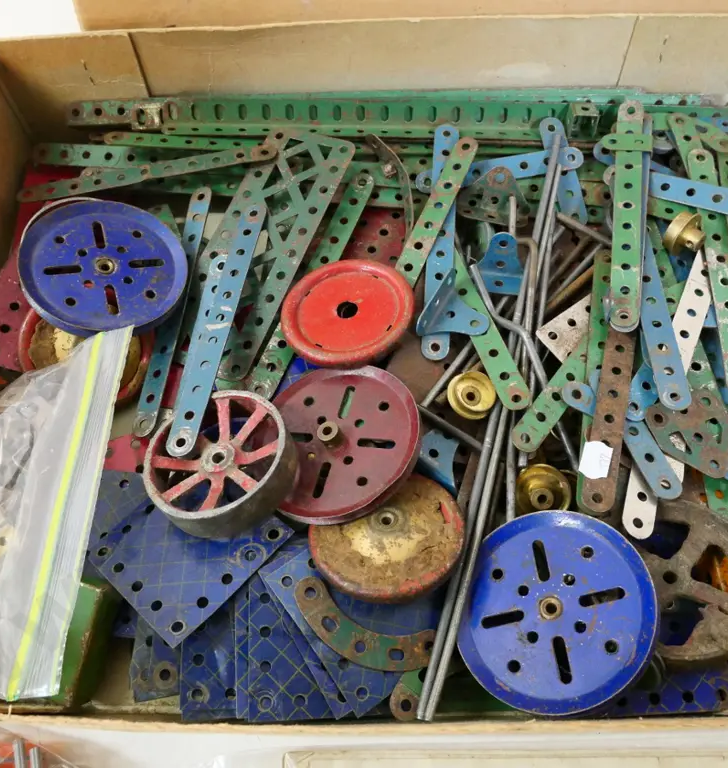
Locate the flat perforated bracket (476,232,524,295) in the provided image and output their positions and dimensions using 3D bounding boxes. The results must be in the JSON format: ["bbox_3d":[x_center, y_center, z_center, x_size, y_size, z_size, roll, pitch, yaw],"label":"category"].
[{"bbox_3d":[0.065,-0.057,0.336,0.037,0.025,0.013,4,50,4],"label":"flat perforated bracket"}]

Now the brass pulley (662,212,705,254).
[{"bbox_3d":[0.154,-0.071,0.339,0.023,0.023,0.012,-45,55,0],"label":"brass pulley"}]

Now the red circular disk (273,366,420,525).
[{"bbox_3d":[-0.013,0.023,0.306,0.075,0.013,0.075,-7,55,14],"label":"red circular disk"}]

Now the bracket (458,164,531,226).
[{"bbox_3d":[0.066,-0.093,0.352,0.038,0.013,0.027,9,72,-1],"label":"bracket"}]

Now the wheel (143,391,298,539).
[{"bbox_3d":[-0.061,0.034,0.305,0.061,0.021,0.061,-5,54,9],"label":"wheel"}]

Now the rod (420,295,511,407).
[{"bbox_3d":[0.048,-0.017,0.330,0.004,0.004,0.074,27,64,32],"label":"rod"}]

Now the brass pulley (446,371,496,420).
[{"bbox_3d":[0.051,0.006,0.334,0.023,0.012,0.023,5,69,-10],"label":"brass pulley"}]

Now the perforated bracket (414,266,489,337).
[{"bbox_3d":[0.044,-0.033,0.318,0.025,0.013,0.038,22,65,21],"label":"perforated bracket"}]

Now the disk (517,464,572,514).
[{"bbox_3d":[0.077,0.046,0.307,0.024,0.012,0.024,-10,104,20],"label":"disk"}]

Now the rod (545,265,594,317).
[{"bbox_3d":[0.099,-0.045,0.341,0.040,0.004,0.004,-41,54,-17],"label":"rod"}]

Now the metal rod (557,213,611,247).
[{"bbox_3d":[0.110,-0.077,0.354,0.035,0.004,0.004,34,37,15],"label":"metal rod"}]

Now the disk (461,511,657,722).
[{"bbox_3d":[0.072,0.085,0.268,0.075,0.013,0.075,-14,51,26],"label":"disk"}]

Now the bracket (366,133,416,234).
[{"bbox_3d":[0.015,-0.102,0.366,0.008,0.013,0.063,-12,73,-22],"label":"bracket"}]

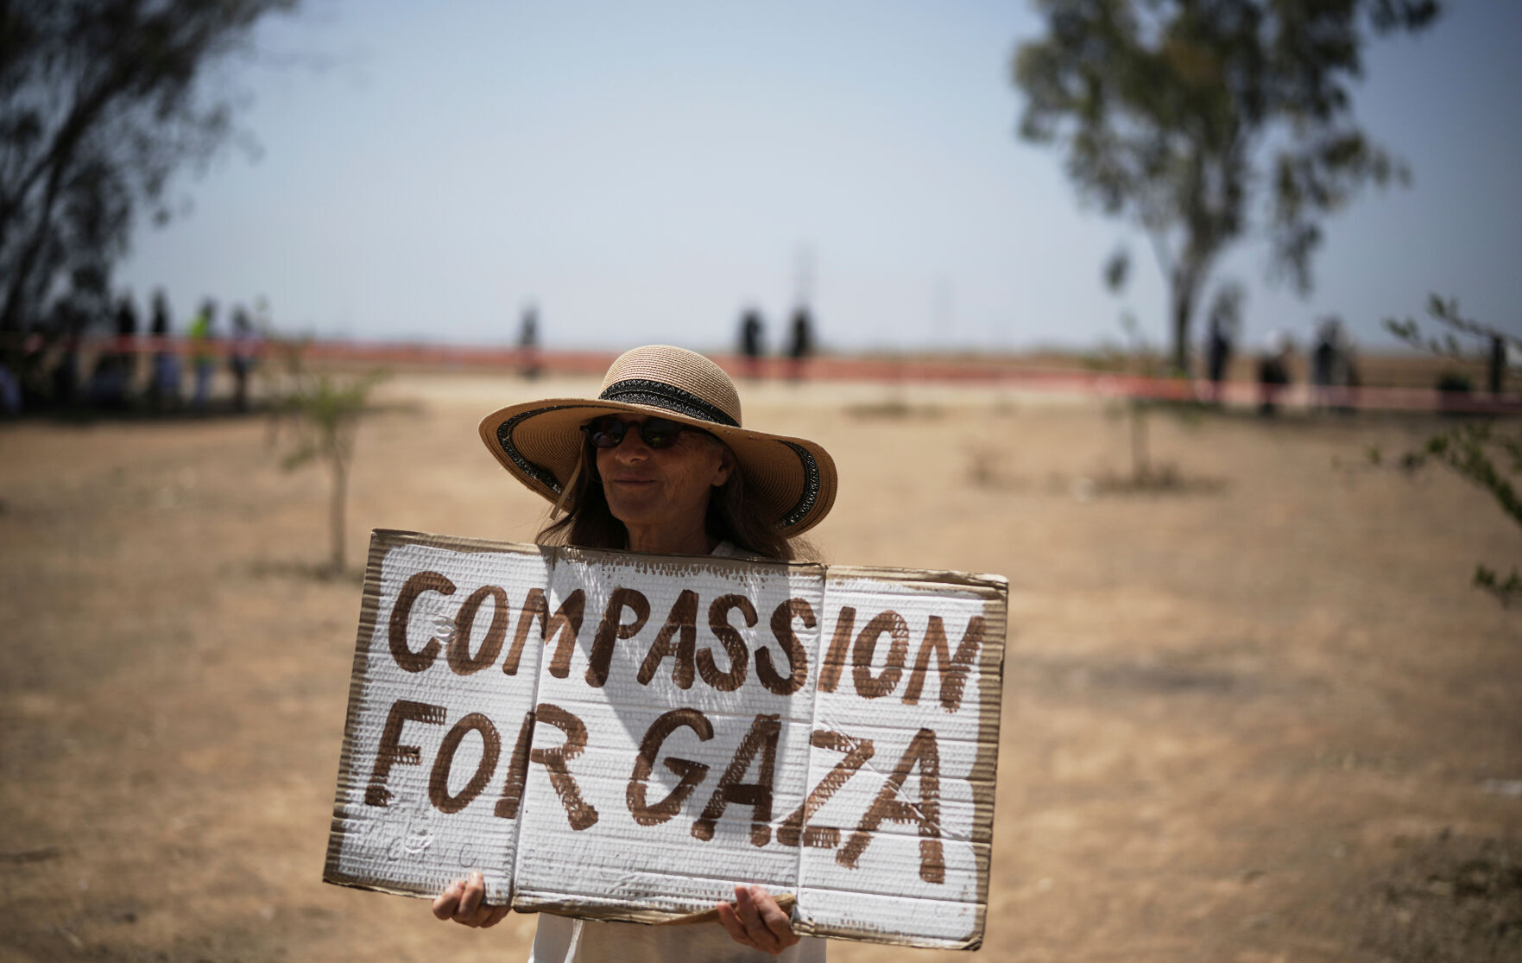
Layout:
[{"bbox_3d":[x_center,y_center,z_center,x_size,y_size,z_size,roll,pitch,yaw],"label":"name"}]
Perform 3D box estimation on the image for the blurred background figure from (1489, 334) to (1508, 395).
[{"bbox_3d":[16.044,-2.433,46.000,0.480,1.680,0.360,1,3,0],"label":"blurred background figure"}]

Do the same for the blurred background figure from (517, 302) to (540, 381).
[{"bbox_3d":[-5.224,-3.141,47.500,0.500,1.720,0.360,1,3,0],"label":"blurred background figure"}]

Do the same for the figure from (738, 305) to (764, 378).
[{"bbox_3d":[-0.237,-3.231,49.500,0.520,1.700,0.360,1,3,0],"label":"figure"}]

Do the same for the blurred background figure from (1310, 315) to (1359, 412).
[{"bbox_3d":[10.272,-2.096,38.000,0.600,1.720,0.400,1,3,0],"label":"blurred background figure"}]

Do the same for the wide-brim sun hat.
[{"bbox_3d":[-0.112,-0.083,2.580,0.440,0.165,0.435,2,-20,25],"label":"wide-brim sun hat"}]

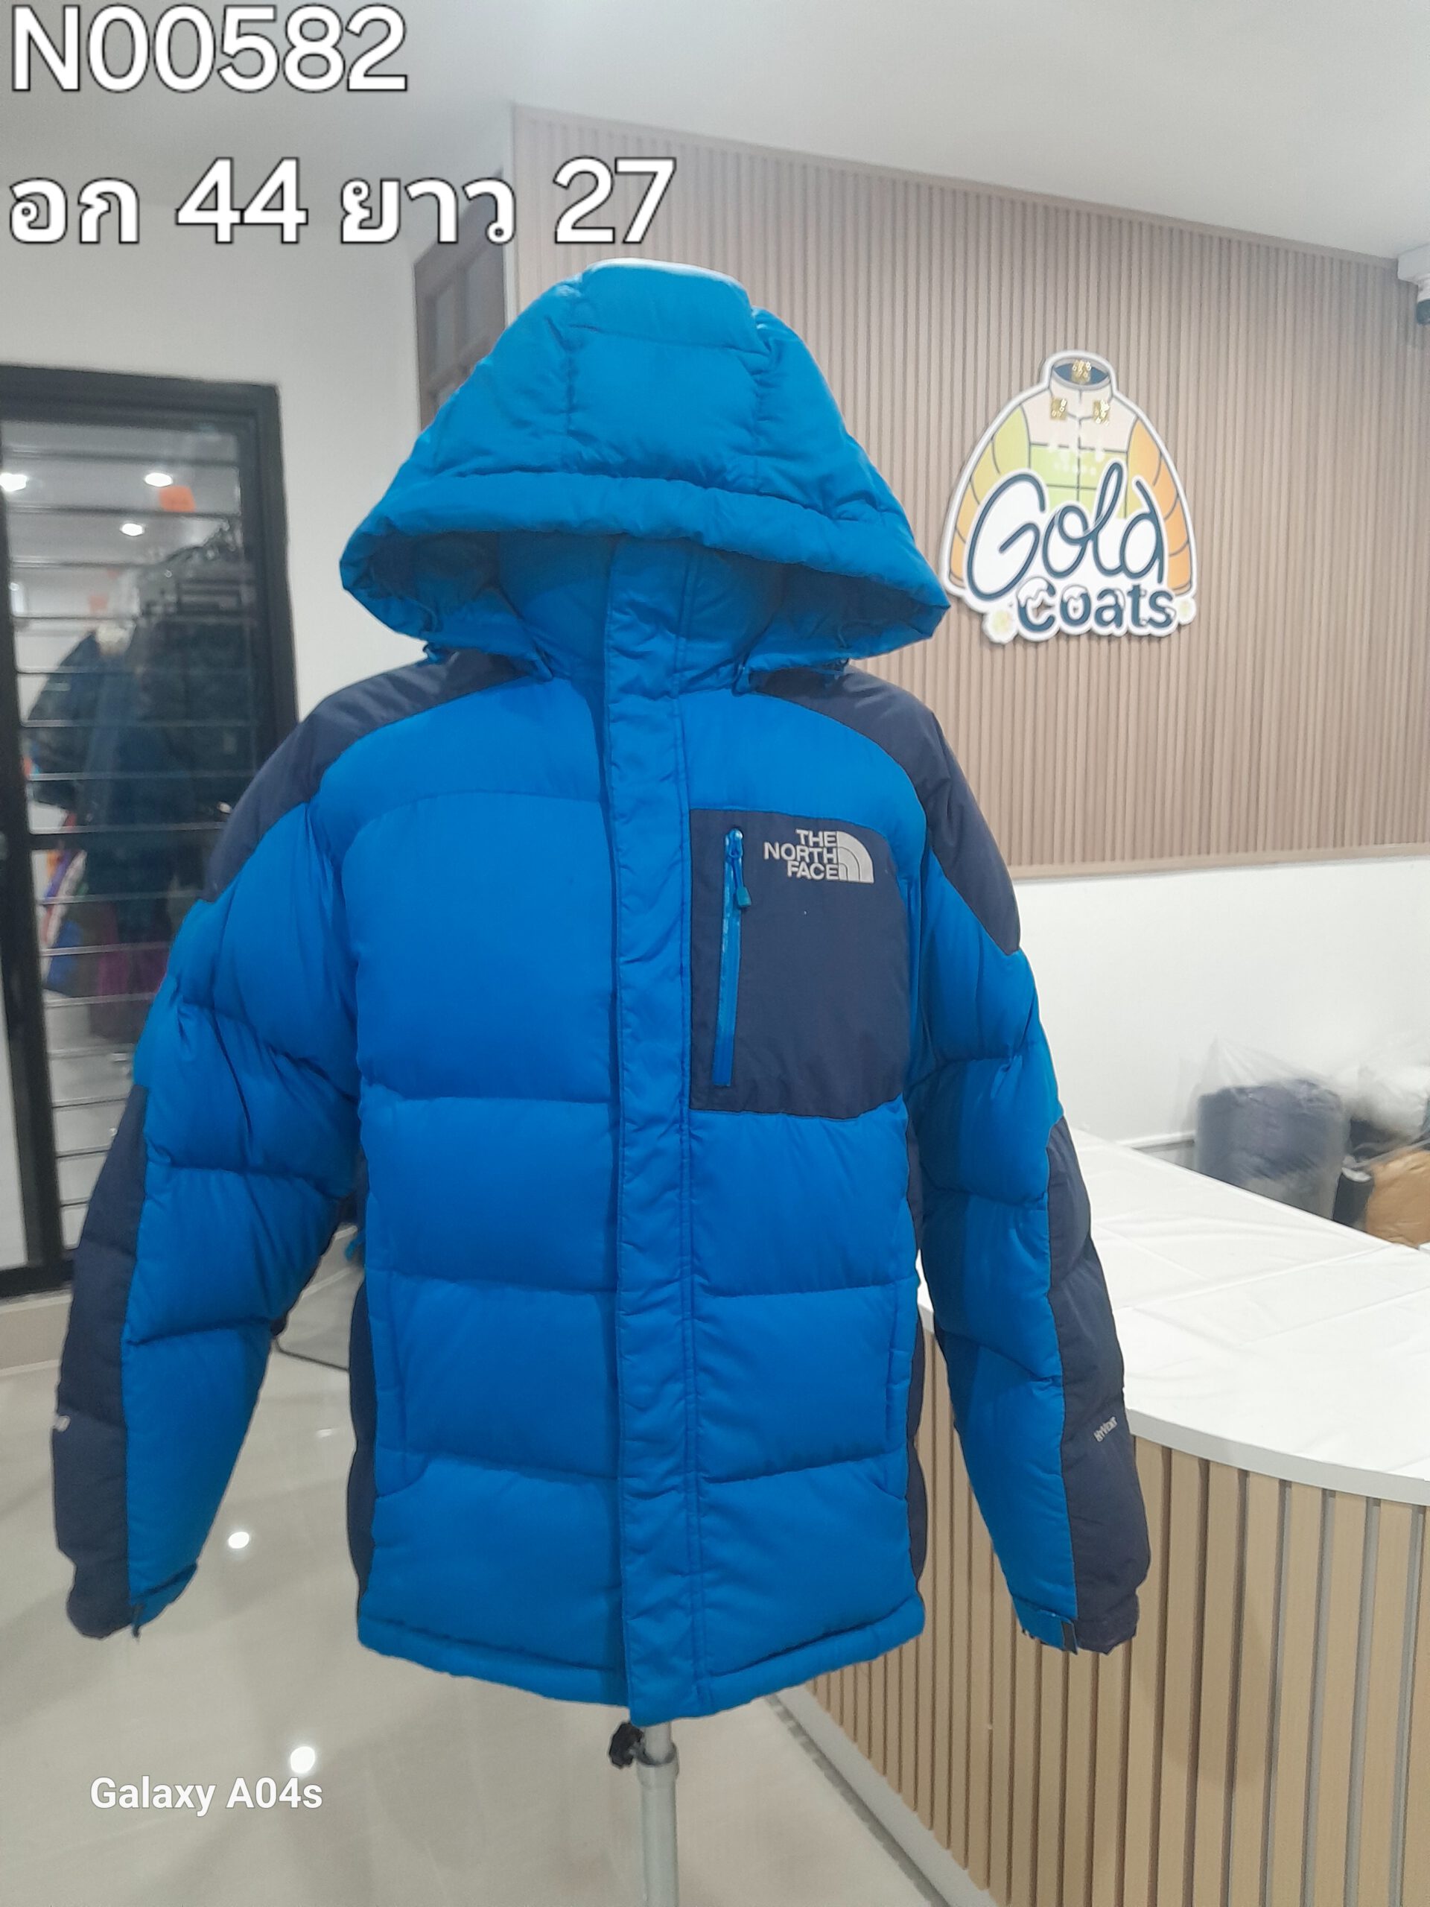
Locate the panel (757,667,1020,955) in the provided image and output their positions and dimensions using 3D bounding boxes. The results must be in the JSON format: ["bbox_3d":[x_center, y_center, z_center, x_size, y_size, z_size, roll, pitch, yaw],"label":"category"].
[{"bbox_3d":[0.116,-0.094,0.960,0.165,0.180,0.140,-2,8,-15],"label":"panel"}]

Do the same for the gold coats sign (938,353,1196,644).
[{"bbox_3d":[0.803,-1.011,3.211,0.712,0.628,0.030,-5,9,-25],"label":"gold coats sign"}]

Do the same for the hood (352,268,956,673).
[{"bbox_3d":[-0.045,-0.310,0.920,0.370,0.265,0.270,-1,7,-4],"label":"hood"}]

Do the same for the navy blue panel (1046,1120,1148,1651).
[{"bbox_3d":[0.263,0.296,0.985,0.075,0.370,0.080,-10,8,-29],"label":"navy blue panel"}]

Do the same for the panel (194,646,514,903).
[{"bbox_3d":[-0.238,-0.118,0.960,0.200,0.160,0.140,1,7,8],"label":"panel"}]

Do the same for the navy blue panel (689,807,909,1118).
[{"bbox_3d":[0.053,0.006,0.885,0.145,0.190,0.045,-2,7,-13],"label":"navy blue panel"}]

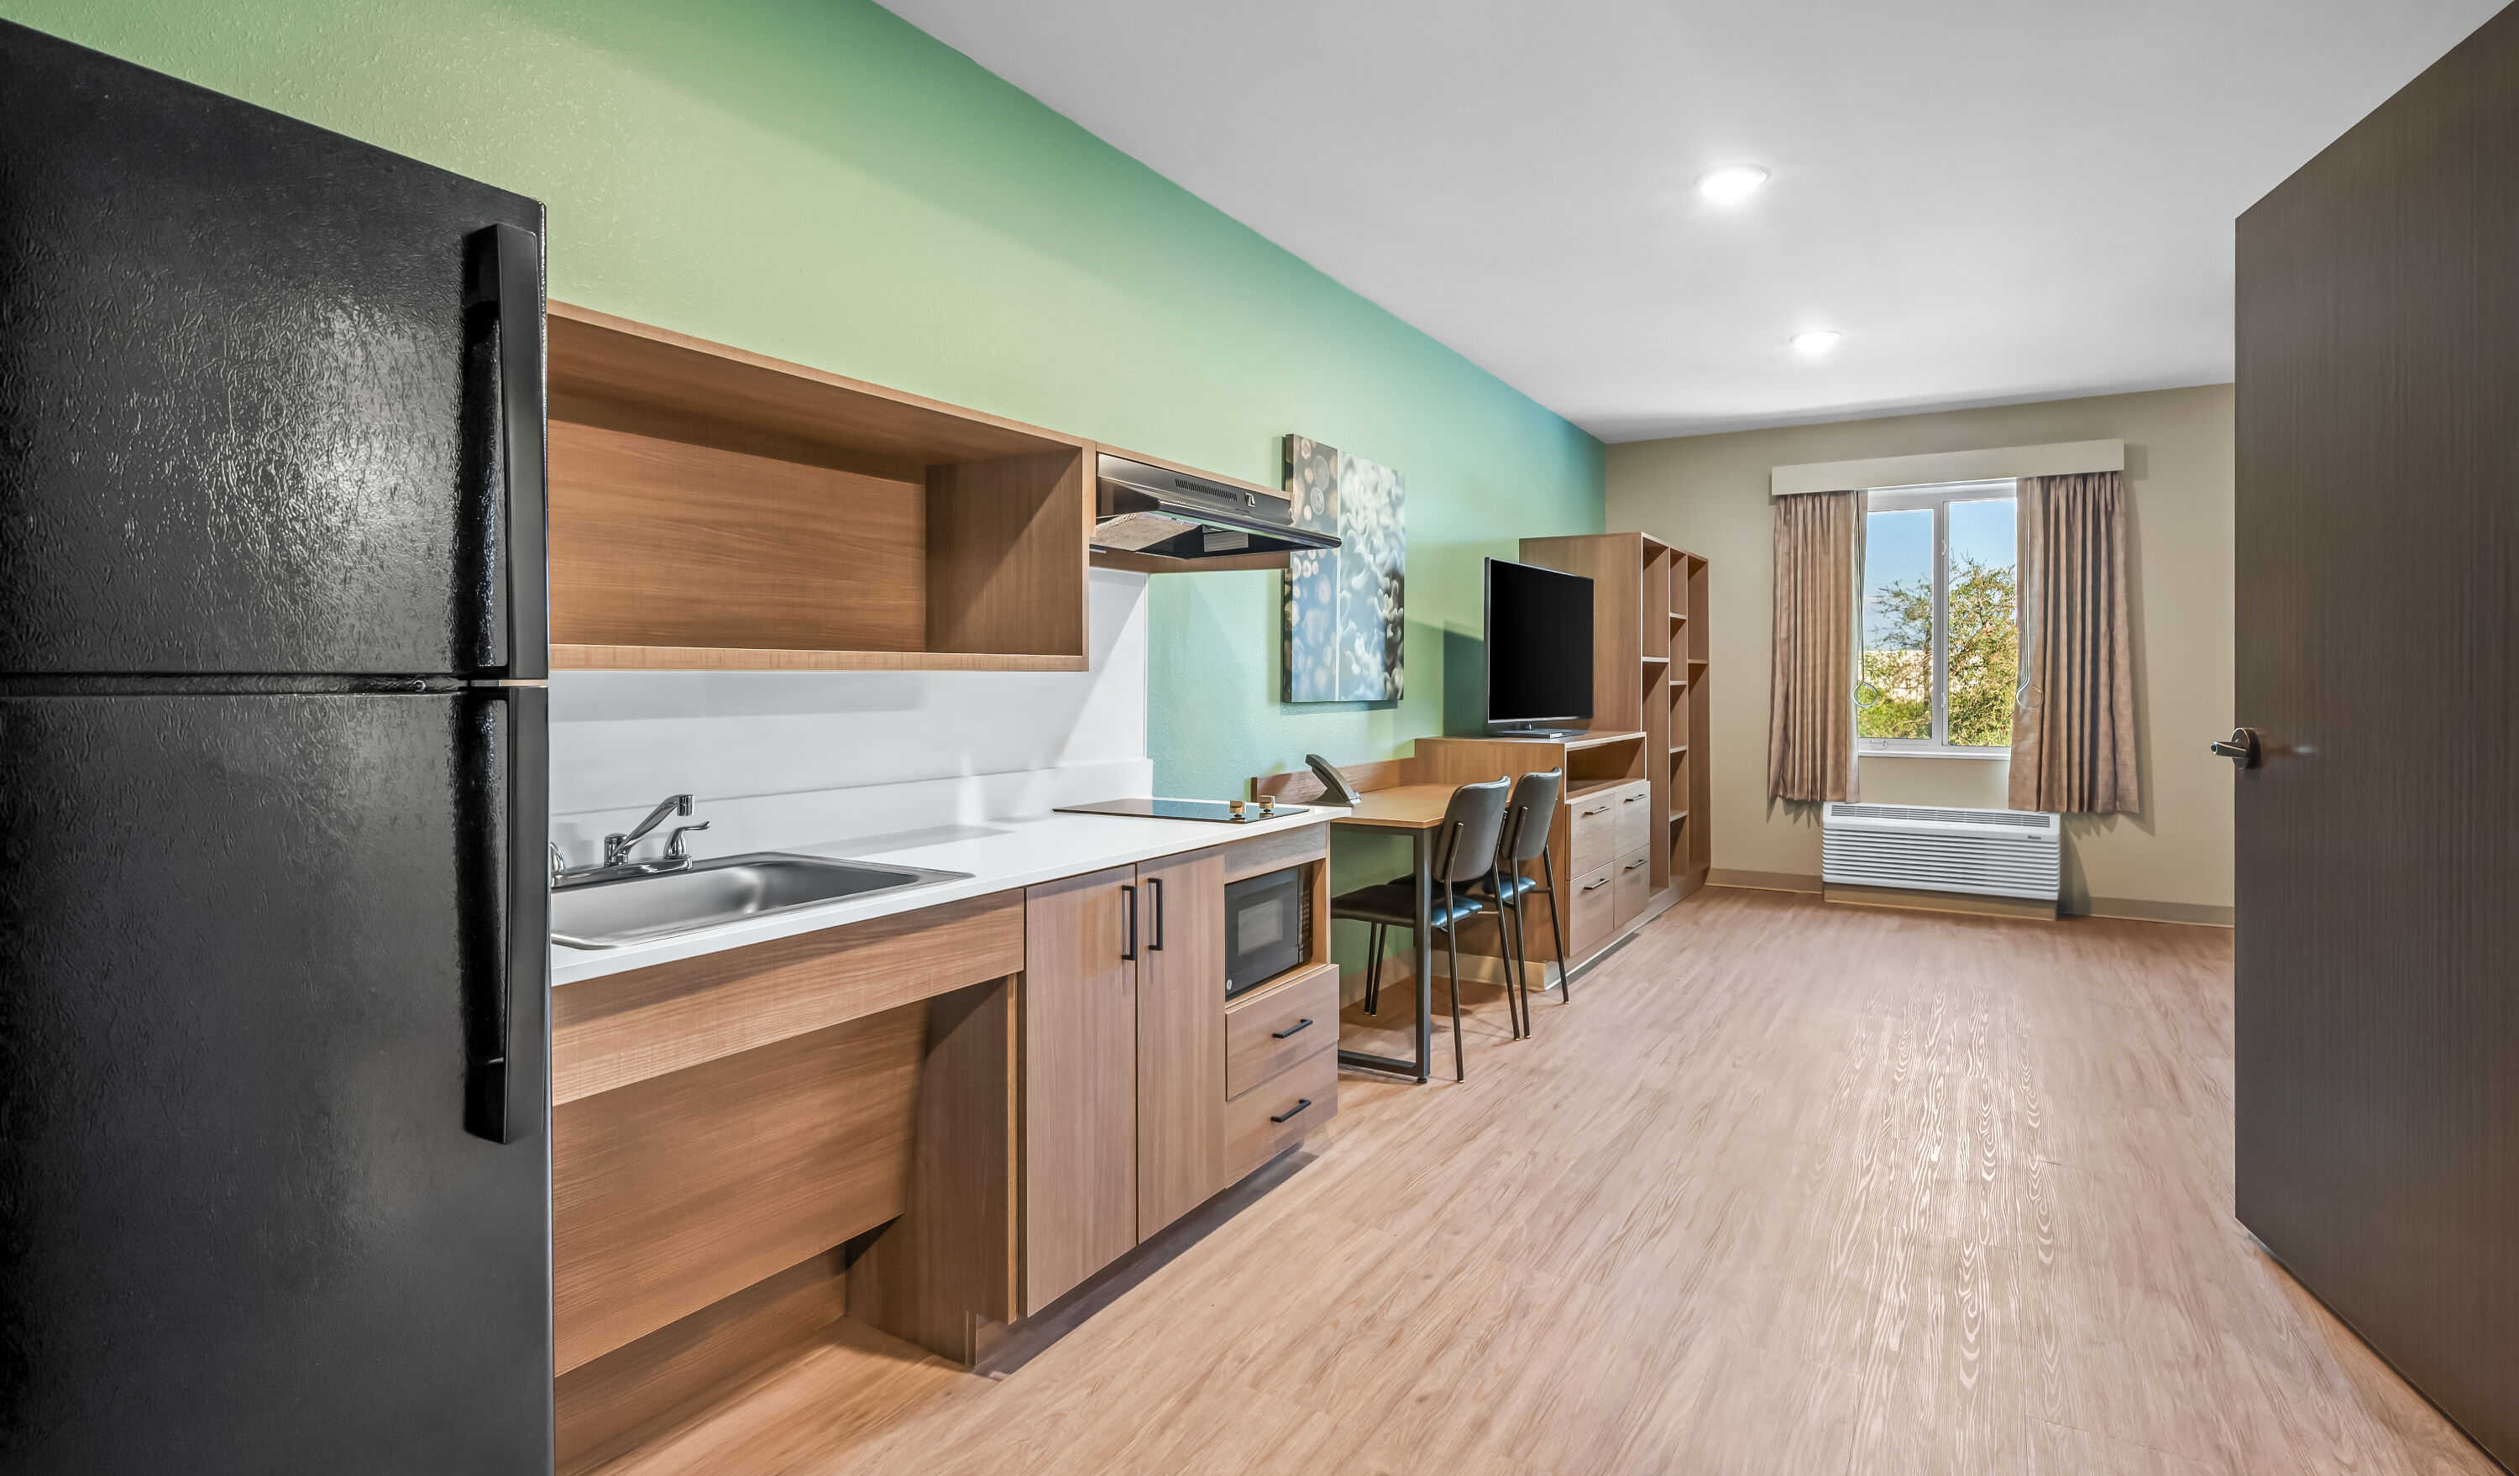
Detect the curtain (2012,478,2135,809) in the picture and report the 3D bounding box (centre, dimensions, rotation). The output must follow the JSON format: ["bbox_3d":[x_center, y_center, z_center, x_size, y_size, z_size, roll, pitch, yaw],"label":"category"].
[{"bbox_3d":[4.009,-0.489,5.863,0.509,1.718,0.130,2,3,32],"label":"curtain"}]

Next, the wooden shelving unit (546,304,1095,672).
[{"bbox_3d":[-0.830,-0.339,1.979,0.444,0.459,1.187,2,3,32],"label":"wooden shelving unit"}]

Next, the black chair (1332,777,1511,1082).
[{"bbox_3d":[0.487,0.563,3.861,0.580,0.870,0.515,2,3,32],"label":"black chair"}]

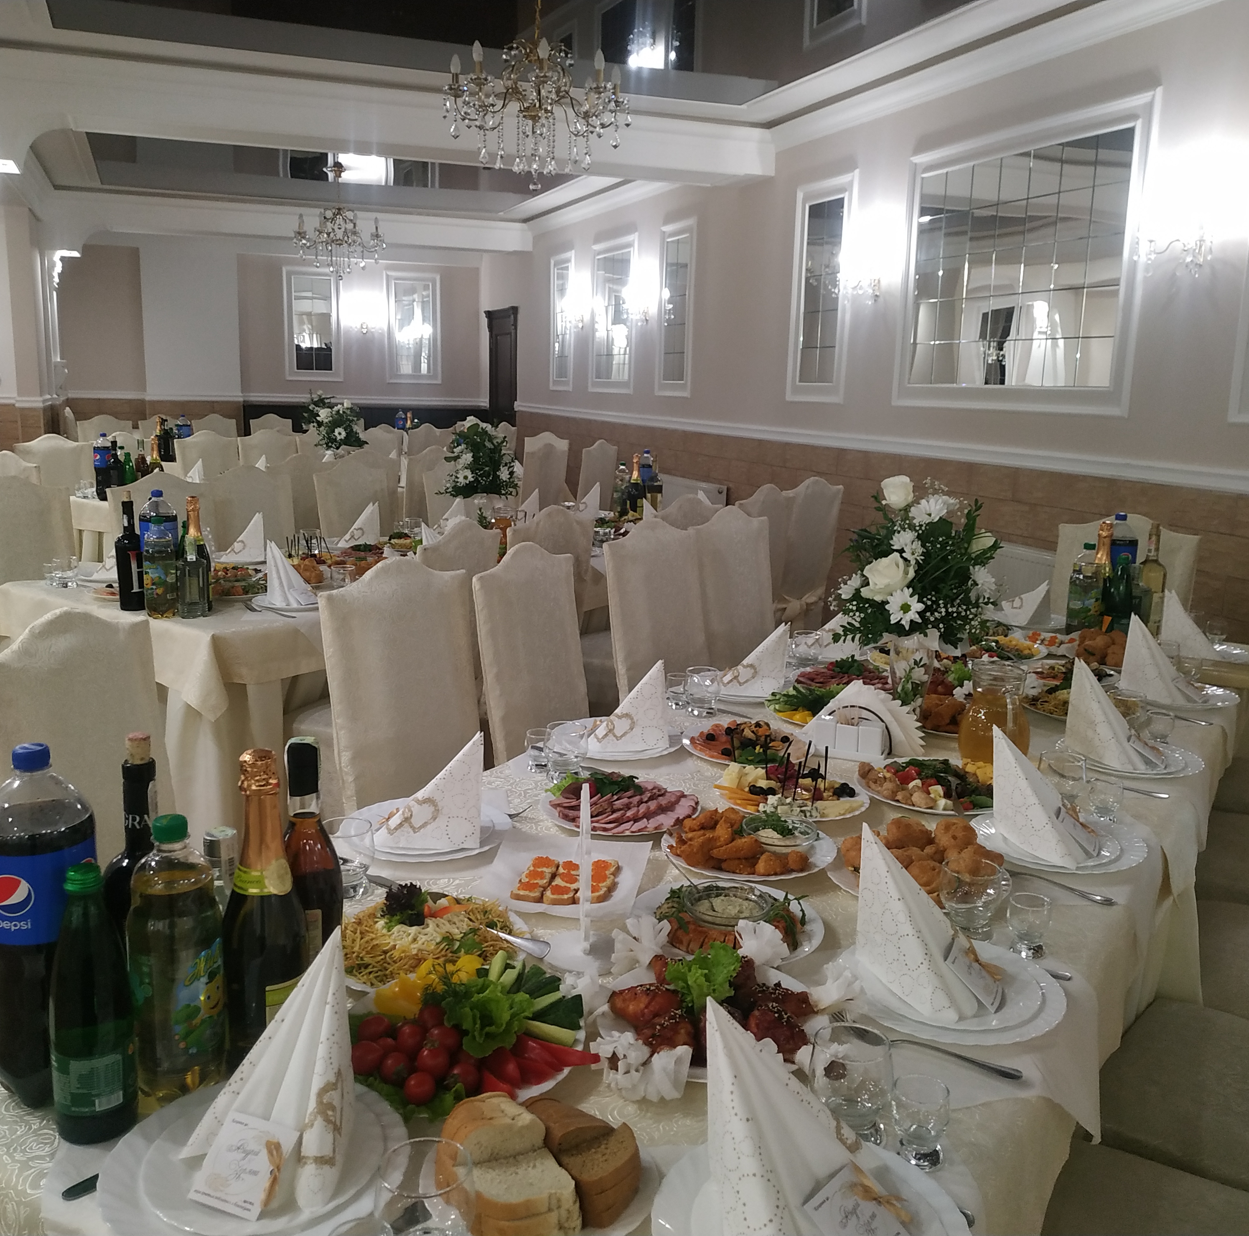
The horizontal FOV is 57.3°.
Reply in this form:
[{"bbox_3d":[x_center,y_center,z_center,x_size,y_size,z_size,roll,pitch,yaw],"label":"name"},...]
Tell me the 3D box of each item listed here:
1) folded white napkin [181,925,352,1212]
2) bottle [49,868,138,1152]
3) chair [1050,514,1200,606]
[{"bbox_3d":[-0.286,0.368,0.974,0.140,0.163,0.140,7,13,23],"label":"folded white napkin"},{"bbox_3d":[-0.468,0.334,1.003,0.074,0.245,0.074,9,14,33],"label":"bottle"},{"bbox_3d":[1.535,0.177,3.699,0.460,1.010,0.560,9,14,32],"label":"chair"}]

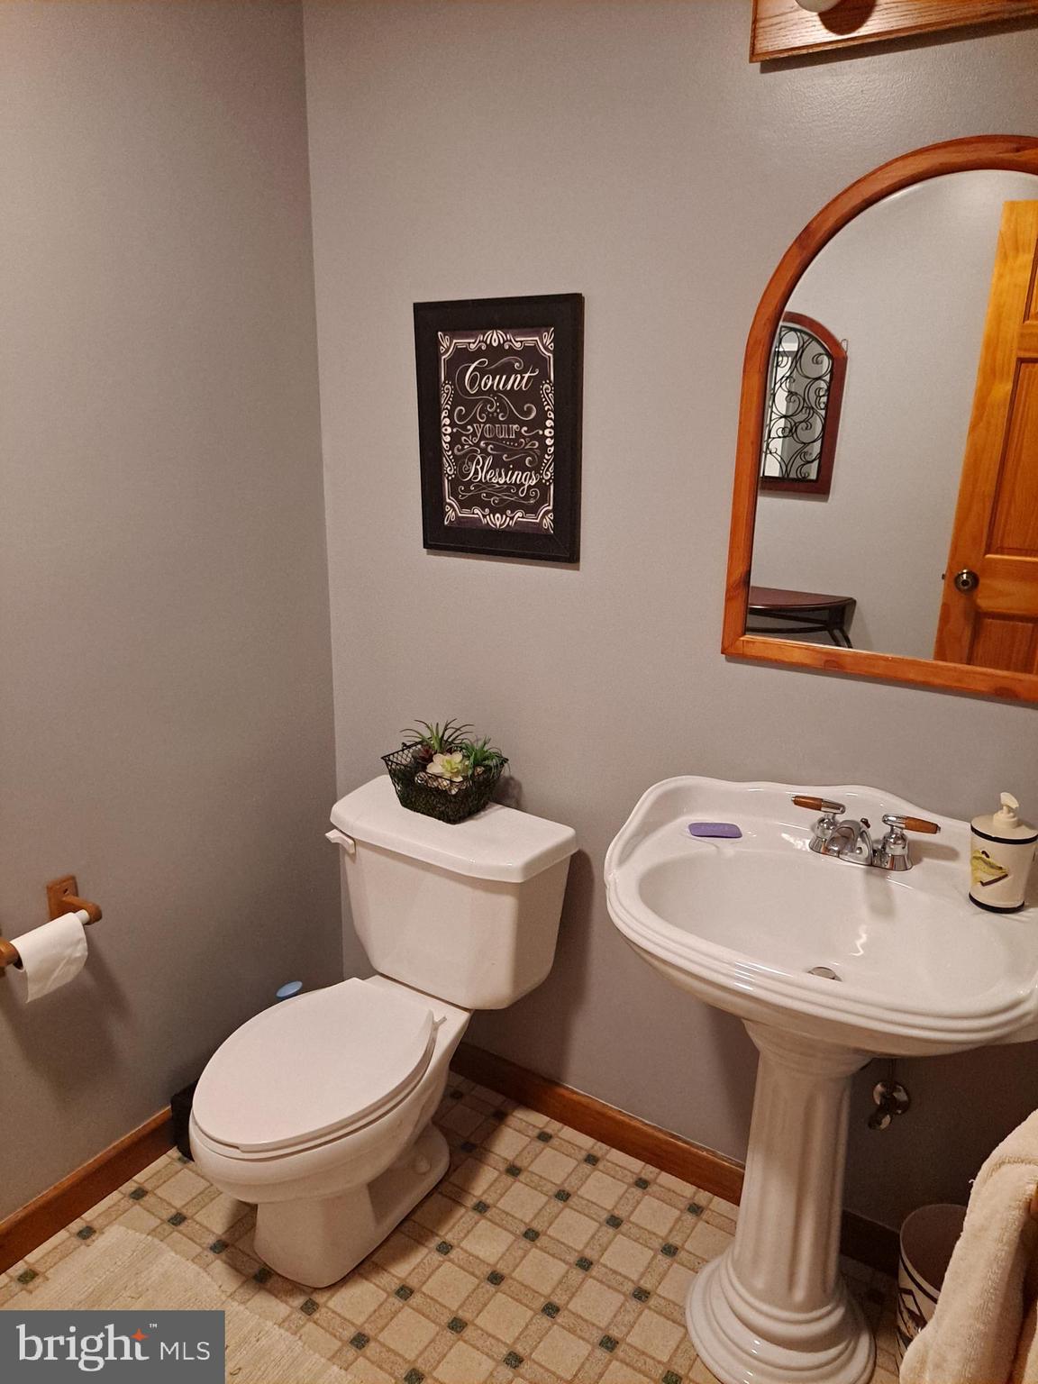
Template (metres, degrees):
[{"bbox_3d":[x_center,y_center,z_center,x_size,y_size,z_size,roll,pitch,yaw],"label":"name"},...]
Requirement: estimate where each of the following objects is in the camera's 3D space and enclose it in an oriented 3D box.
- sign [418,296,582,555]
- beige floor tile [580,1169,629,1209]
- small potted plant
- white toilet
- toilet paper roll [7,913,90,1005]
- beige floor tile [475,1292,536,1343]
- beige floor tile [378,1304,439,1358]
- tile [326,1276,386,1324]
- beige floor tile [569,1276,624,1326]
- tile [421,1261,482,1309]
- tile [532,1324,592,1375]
[{"bbox_3d":[-0.040,-0.480,1.841,0.361,0.457,0.020,11,20,32],"label":"sign"},{"bbox_3d":[0.168,0.997,2.002,0.073,0.008,0.071,11,20,32],"label":"beige floor tile"},{"bbox_3d":[-0.157,0.153,2.036,0.223,0.181,0.143,11,20,32],"label":"small potted plant"},{"bbox_3d":[-0.302,0.651,1.914,0.507,0.704,0.736,11,20,32],"label":"white toilet"},{"bbox_3d":[-0.808,0.454,1.720,0.055,0.132,0.117,11,20,32],"label":"toilet paper roll"},{"bbox_3d":[-0.024,1.080,1.728,0.073,0.008,0.071,11,20,32],"label":"beige floor tile"},{"bbox_3d":[-0.185,1.089,1.699,0.073,0.008,0.071,11,20,32],"label":"beige floor tile"},{"bbox_3d":[-0.281,1.070,1.761,0.073,0.008,0.071,11,20,32],"label":"tile"},{"bbox_3d":[0.137,1.071,1.758,0.073,0.008,0.071,11,20,32],"label":"beige floor tile"},{"bbox_3d":[-0.121,1.061,1.790,0.073,0.008,0.071,11,20,32],"label":"tile"},{"bbox_3d":[0.073,1.099,1.666,0.073,0.008,0.071,11,20,32],"label":"tile"}]

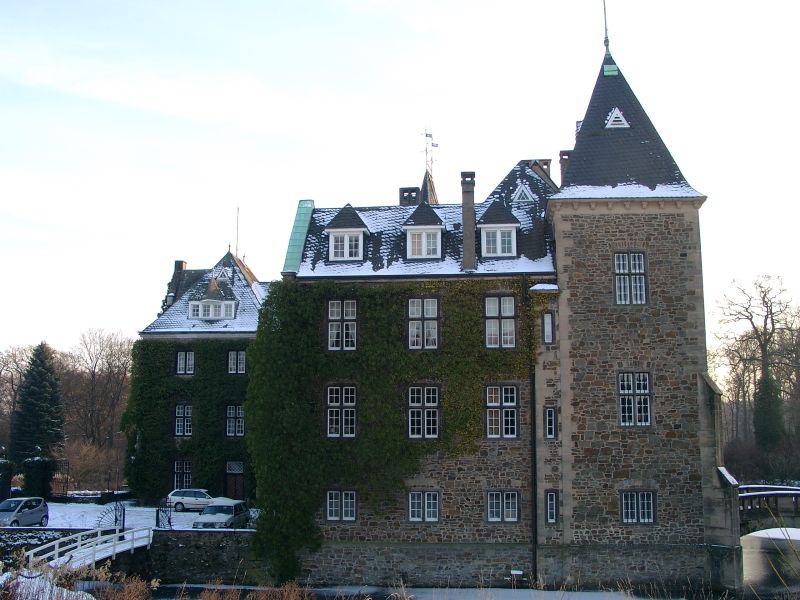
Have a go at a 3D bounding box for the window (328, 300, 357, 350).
[{"bbox_3d":[-2.790,1.281,38.475,1.382,2.406,0.150,-1,-8,6],"label":"window"}]

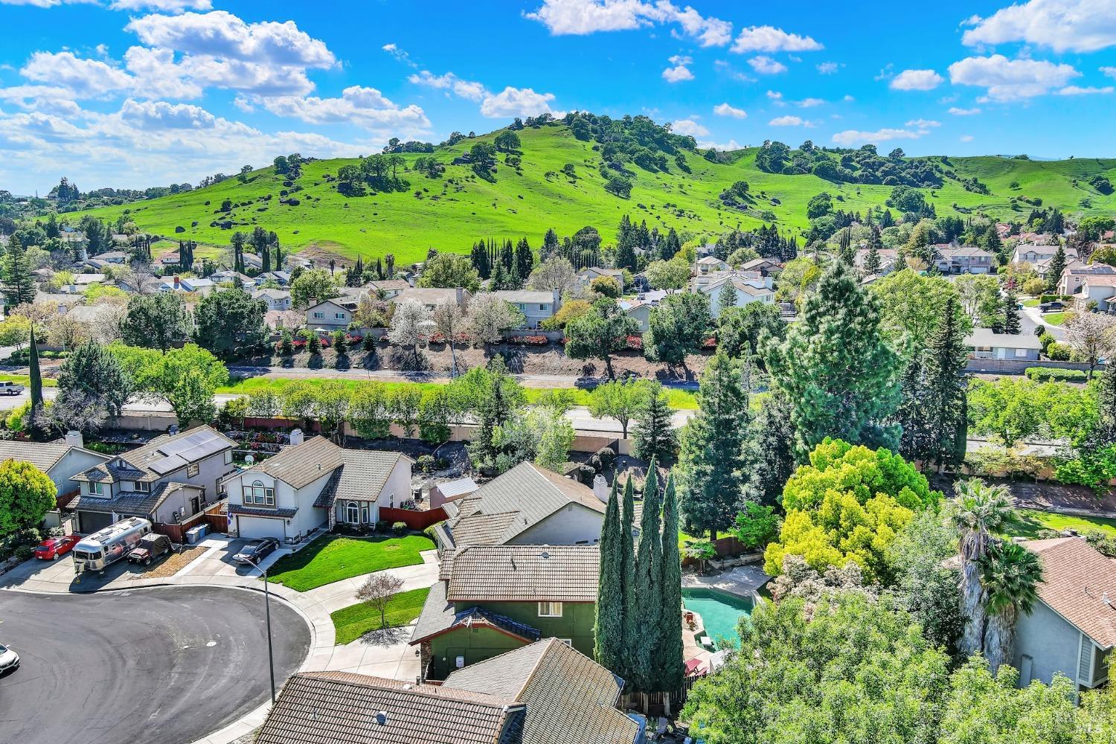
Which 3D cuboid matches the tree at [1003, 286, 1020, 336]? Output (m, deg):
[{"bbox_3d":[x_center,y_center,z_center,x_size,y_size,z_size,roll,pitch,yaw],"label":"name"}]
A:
[{"bbox_3d":[93.610,-12.630,185.630,4.100,11.400,4.100,0,10,0],"label":"tree"}]

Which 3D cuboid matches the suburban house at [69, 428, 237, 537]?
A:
[{"bbox_3d":[-40.950,10.720,93.250,10.600,7.700,16.800,2,10,14],"label":"suburban house"}]

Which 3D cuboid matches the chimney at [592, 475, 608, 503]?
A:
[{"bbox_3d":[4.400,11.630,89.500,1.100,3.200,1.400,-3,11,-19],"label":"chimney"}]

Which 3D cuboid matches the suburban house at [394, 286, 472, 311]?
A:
[{"bbox_3d":[-25.713,-13.472,189.002,14.160,7.890,12.300,2,9,15],"label":"suburban house"}]

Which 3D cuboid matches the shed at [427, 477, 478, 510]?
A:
[{"bbox_3d":[-10.618,12.888,92.778,4.200,2.750,3.000,-9,13,-41],"label":"shed"}]

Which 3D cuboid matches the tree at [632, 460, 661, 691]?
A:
[{"bbox_3d":[5.394,12.652,53.309,1.800,15.415,1.800,1,10,6],"label":"tree"}]

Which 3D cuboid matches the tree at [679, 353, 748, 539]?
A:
[{"bbox_3d":[14.330,7.000,82.980,6.600,17.800,6.600,0,10,0],"label":"tree"}]

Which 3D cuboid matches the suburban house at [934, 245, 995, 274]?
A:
[{"bbox_3d":[128.760,-35.360,285.190,16.800,7.900,11.500,0,10,0],"label":"suburban house"}]

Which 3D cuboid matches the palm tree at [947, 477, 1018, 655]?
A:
[{"bbox_3d":[26.600,13.394,55.121,4.200,14.150,4.200,0,9,0],"label":"palm tree"}]

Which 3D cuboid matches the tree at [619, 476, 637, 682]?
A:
[{"bbox_3d":[4.324,13.267,54.099,1.600,14.850,1.600,0,9,0],"label":"tree"}]

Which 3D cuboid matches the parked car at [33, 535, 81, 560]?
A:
[{"bbox_3d":[-45.724,15.913,82.280,1.770,1.450,4.200,2,13,14],"label":"parked car"}]

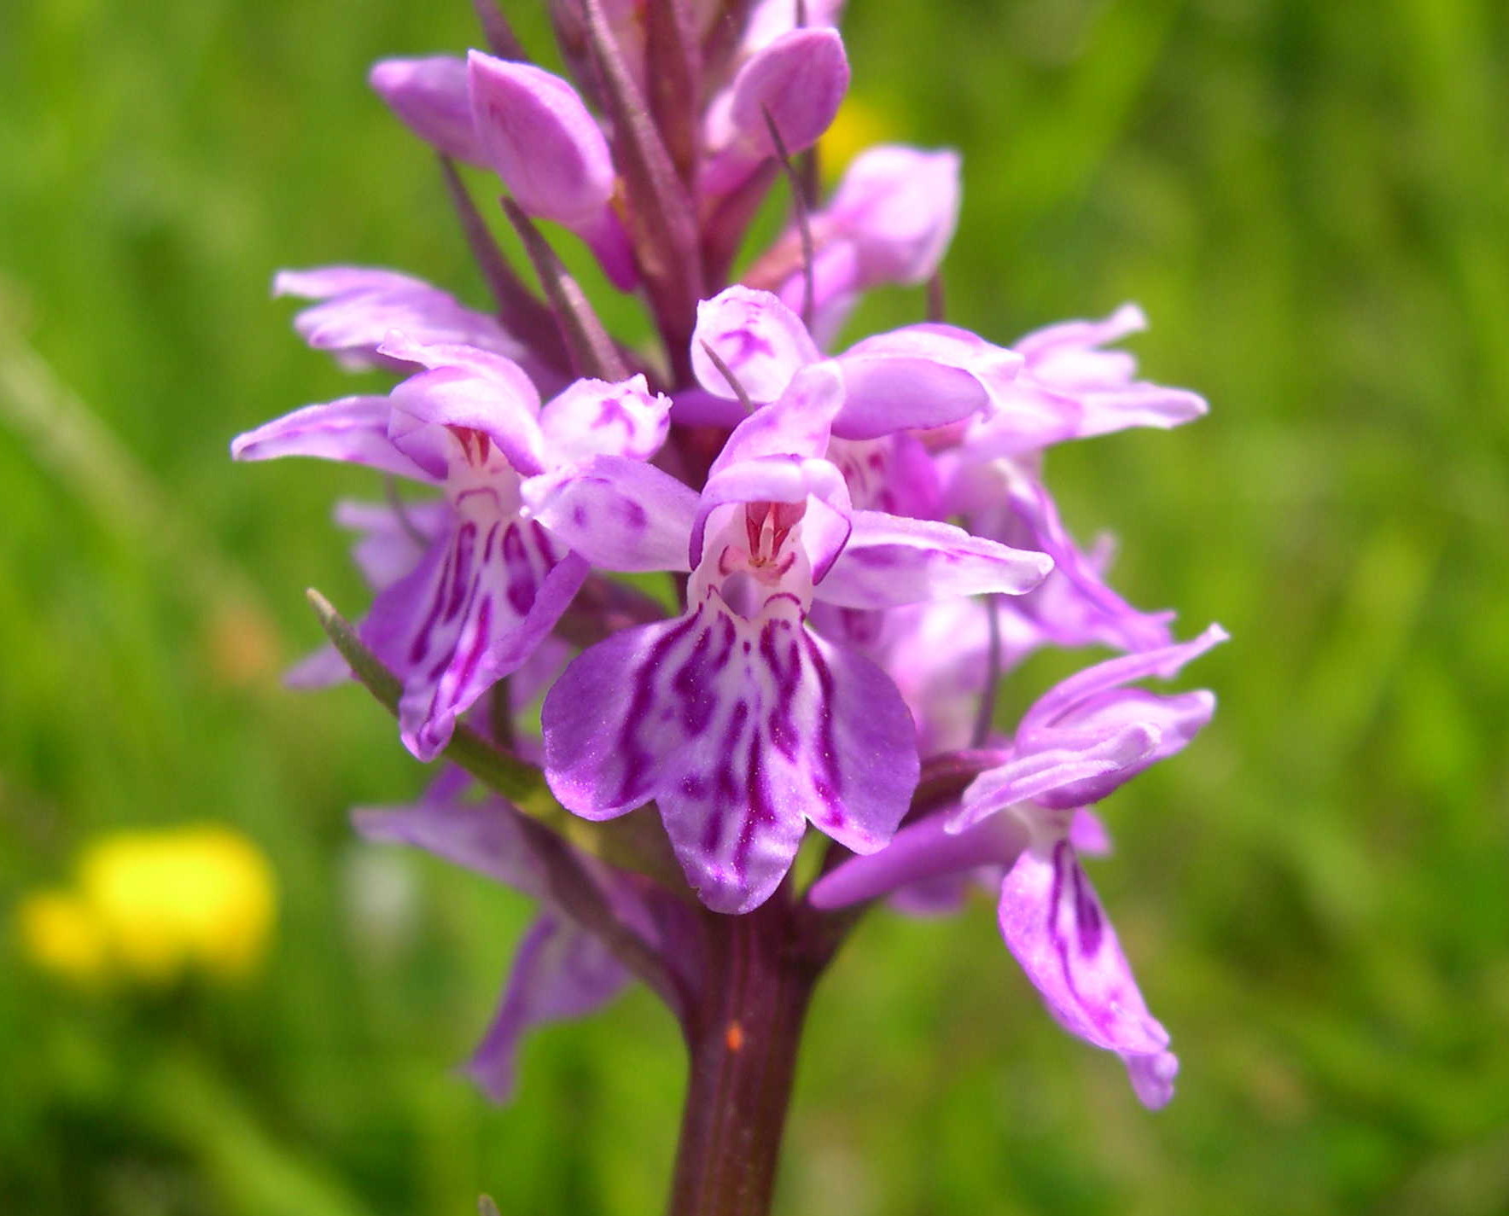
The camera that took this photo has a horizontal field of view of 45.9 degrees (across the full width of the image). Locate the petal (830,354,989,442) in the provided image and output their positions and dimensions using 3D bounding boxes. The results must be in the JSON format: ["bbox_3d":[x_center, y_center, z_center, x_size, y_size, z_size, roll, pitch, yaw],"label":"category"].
[{"bbox_3d":[0.006,-0.008,0.070,0.006,0.003,0.003,0,3,-6],"label":"petal"}]

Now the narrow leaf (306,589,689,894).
[{"bbox_3d":[-0.010,0.005,0.065,0.018,0.003,0.003,38,6,-6],"label":"narrow leaf"}]

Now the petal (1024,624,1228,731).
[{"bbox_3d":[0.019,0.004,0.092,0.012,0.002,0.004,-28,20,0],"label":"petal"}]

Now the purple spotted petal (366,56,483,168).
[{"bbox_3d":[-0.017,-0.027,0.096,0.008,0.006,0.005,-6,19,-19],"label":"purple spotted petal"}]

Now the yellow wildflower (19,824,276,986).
[{"bbox_3d":[-0.075,0.037,0.220,0.029,0.016,0.022,0,18,0],"label":"yellow wildflower"}]

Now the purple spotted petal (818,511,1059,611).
[{"bbox_3d":[0.007,-0.002,0.067,0.009,0.004,0.003,1,6,-6],"label":"purple spotted petal"}]

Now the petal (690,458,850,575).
[{"bbox_3d":[0.001,-0.003,0.059,0.005,0.004,0.003,2,9,0],"label":"petal"}]

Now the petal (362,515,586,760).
[{"bbox_3d":[-0.011,0.001,0.069,0.008,0.009,0.004,9,-7,18],"label":"petal"}]

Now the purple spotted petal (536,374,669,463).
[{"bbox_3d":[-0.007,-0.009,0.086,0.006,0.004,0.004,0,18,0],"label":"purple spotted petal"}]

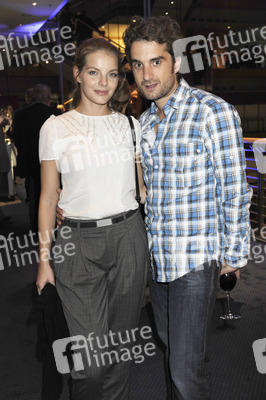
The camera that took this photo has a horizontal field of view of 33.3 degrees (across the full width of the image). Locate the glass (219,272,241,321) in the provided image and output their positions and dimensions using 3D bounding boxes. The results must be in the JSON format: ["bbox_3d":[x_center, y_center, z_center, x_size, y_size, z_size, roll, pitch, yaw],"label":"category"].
[{"bbox_3d":[0.353,0.344,1.630,0.075,0.185,0.075,-3,-2,0],"label":"glass"}]

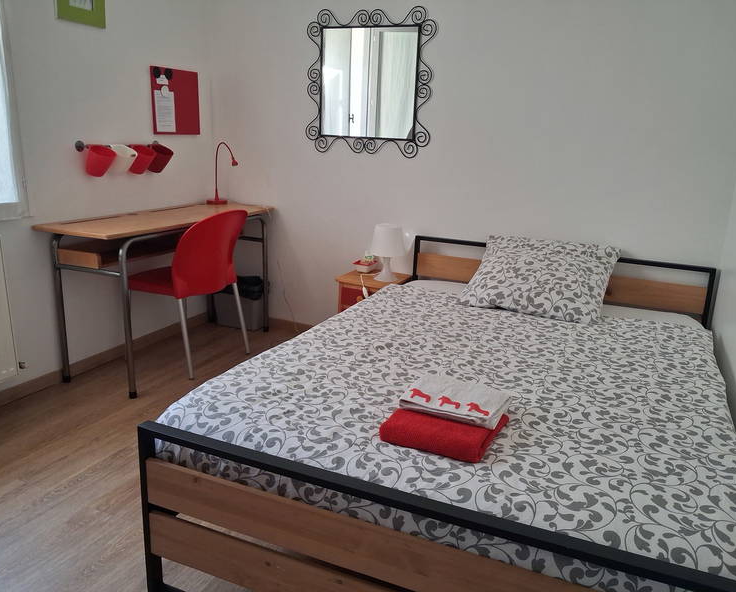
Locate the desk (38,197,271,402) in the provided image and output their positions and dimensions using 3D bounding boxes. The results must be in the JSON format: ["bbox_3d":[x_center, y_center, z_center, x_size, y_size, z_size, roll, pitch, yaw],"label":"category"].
[{"bbox_3d":[-1.016,-0.048,3.288,0.433,0.763,1.323,9,16,22],"label":"desk"}]

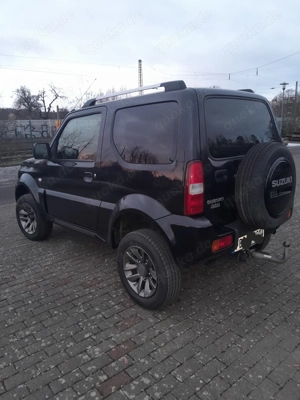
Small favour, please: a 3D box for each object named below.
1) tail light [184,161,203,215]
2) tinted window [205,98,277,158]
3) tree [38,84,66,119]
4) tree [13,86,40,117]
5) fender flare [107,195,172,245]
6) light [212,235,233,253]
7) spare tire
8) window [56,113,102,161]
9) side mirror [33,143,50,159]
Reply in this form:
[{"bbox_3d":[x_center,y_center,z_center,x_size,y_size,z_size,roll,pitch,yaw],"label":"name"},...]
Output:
[{"bbox_3d":[0.294,-0.082,2.004,0.165,0.365,0.095,-14,17,-41],"label":"tail light"},{"bbox_3d":[0.748,-0.565,2.357,1.030,0.430,0.060,-14,11,-41],"label":"tinted window"},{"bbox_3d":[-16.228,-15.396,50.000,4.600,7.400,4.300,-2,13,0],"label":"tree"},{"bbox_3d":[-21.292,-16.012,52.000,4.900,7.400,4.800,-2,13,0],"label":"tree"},{"bbox_3d":[-0.085,0.201,2.296,0.110,0.510,0.780,-14,17,-41],"label":"fender flare"},{"bbox_3d":[0.486,0.296,2.069,0.230,0.090,0.060,-14,17,-41],"label":"light"},{"bbox_3d":[0.903,-0.109,2.354,0.670,0.670,0.220,-14,17,-41],"label":"spare tire"},{"bbox_3d":[-0.710,-0.607,2.934,0.060,0.430,0.810,1,7,-44],"label":"window"},{"bbox_3d":[-1.157,-0.519,3.188,0.200,0.170,0.120,-14,17,-41],"label":"side mirror"}]

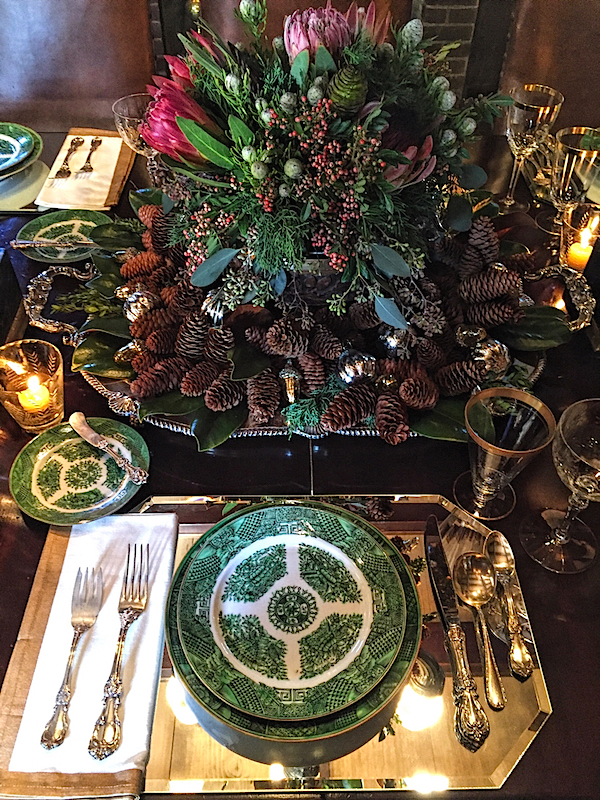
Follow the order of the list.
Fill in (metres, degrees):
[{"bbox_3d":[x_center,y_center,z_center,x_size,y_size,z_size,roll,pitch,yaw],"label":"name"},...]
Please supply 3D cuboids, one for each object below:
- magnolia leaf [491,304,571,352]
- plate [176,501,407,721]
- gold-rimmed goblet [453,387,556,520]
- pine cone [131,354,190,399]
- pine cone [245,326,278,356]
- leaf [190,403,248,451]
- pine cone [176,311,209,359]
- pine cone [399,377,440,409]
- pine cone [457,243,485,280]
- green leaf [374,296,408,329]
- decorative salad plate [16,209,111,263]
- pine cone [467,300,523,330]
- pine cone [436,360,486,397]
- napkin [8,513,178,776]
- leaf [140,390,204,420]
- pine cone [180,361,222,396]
[{"bbox_3d":[0.322,-0.100,0.932,0.122,0.024,0.072,1,63,1],"label":"magnolia leaf"},{"bbox_3d":[-0.007,0.198,0.646,0.217,0.022,0.217,0,47,0],"label":"plate"},{"bbox_3d":[0.209,0.063,0.710,0.087,0.127,0.087,0,46,0],"label":"gold-rimmed goblet"},{"bbox_3d":[-0.179,-0.033,0.862,0.080,0.038,0.038,-28,53,-19],"label":"pine cone"},{"bbox_3d":[-0.044,-0.073,0.865,0.057,0.031,0.031,31,36,17],"label":"pine cone"},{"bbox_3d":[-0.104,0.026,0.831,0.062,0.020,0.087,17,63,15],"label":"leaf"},{"bbox_3d":[-0.142,-0.089,0.892,0.042,0.042,0.072,3,63,3],"label":"pine cone"},{"bbox_3d":[0.147,-0.008,0.818,0.044,0.044,0.060,28,43,24],"label":"pine cone"},{"bbox_3d":[0.242,-0.198,0.951,0.038,0.038,0.066,12,69,10],"label":"pine cone"},{"bbox_3d":[0.112,-0.106,0.820,0.062,0.010,0.026,43,92,7],"label":"green leaf"},{"bbox_3d":[-0.392,-0.271,1.129,0.160,0.022,0.160,0,47,0],"label":"decorative salad plate"},{"bbox_3d":[0.273,-0.122,0.940,0.076,0.039,0.039,9,47,8],"label":"pine cone"},{"bbox_3d":[0.202,-0.028,0.832,0.078,0.041,0.041,-20,50,-18],"label":"pine cone"},{"bbox_3d":[-0.190,0.227,0.659,0.118,0.012,0.256,-1,47,-1],"label":"napkin"},{"bbox_3d":[-0.156,0.006,0.846,0.092,0.022,0.052,-15,56,1],"label":"leaf"},{"bbox_3d":[-0.122,-0.031,0.852,0.036,0.036,0.065,33,66,27],"label":"pine cone"}]

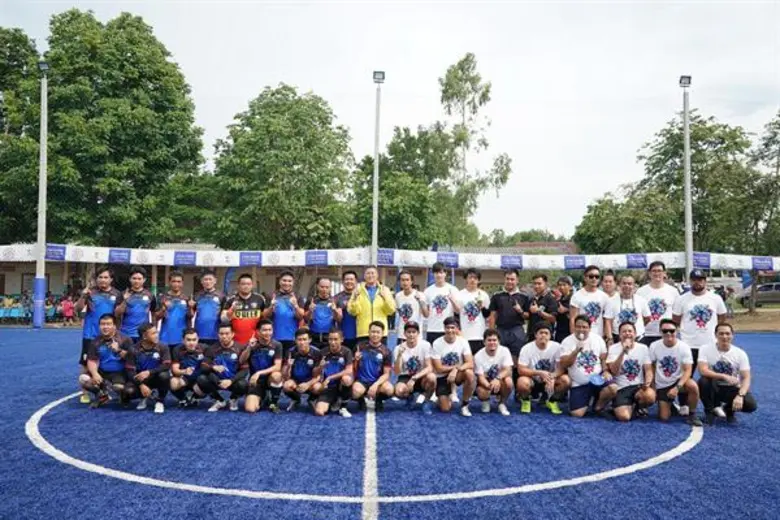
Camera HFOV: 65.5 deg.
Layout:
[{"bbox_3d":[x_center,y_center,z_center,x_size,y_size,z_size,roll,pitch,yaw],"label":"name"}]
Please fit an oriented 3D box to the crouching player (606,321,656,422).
[{"bbox_3d":[2.826,1.262,7.070,0.557,1.087,0.680,0,-2,10],"label":"crouching player"}]

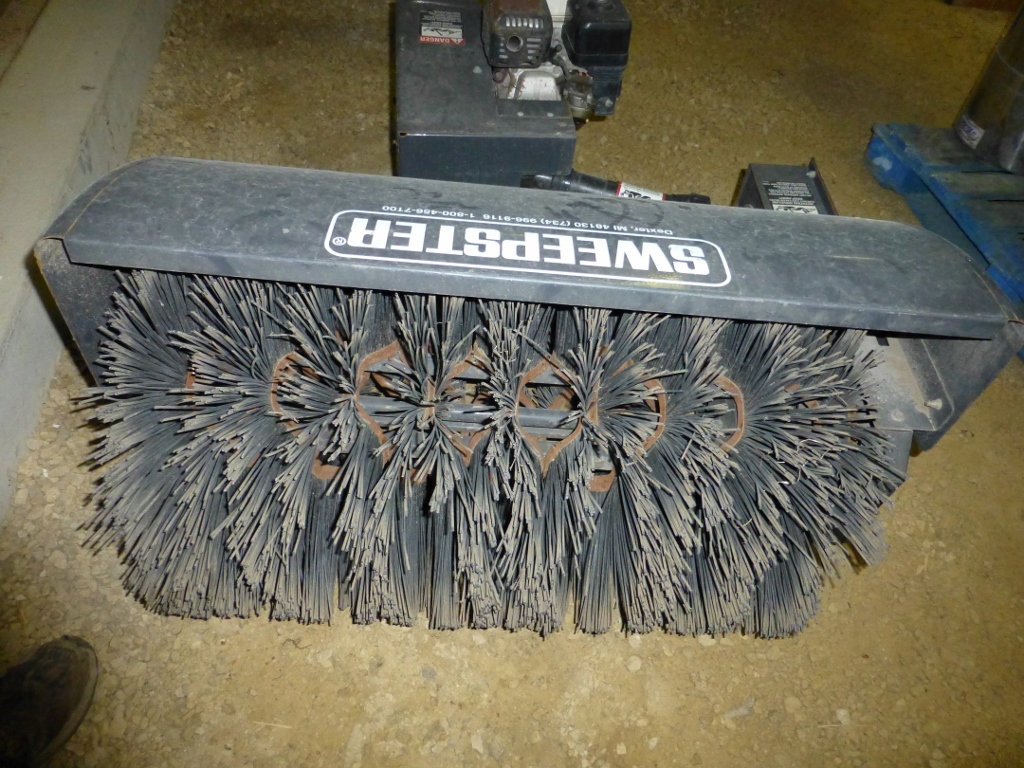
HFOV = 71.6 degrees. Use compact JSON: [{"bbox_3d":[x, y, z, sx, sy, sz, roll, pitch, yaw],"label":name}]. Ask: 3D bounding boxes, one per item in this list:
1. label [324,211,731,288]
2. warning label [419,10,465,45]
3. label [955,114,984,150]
[{"bbox_3d":[0.021,-0.142,0.746,0.420,0.005,0.083,3,46,-5],"label":"label"},{"bbox_3d":[-0.124,-0.631,1.257,0.080,0.005,0.110,-2,55,-9],"label":"warning label"},{"bbox_3d":[1.223,-0.680,1.903,0.008,0.050,0.110,2,47,-6],"label":"label"}]

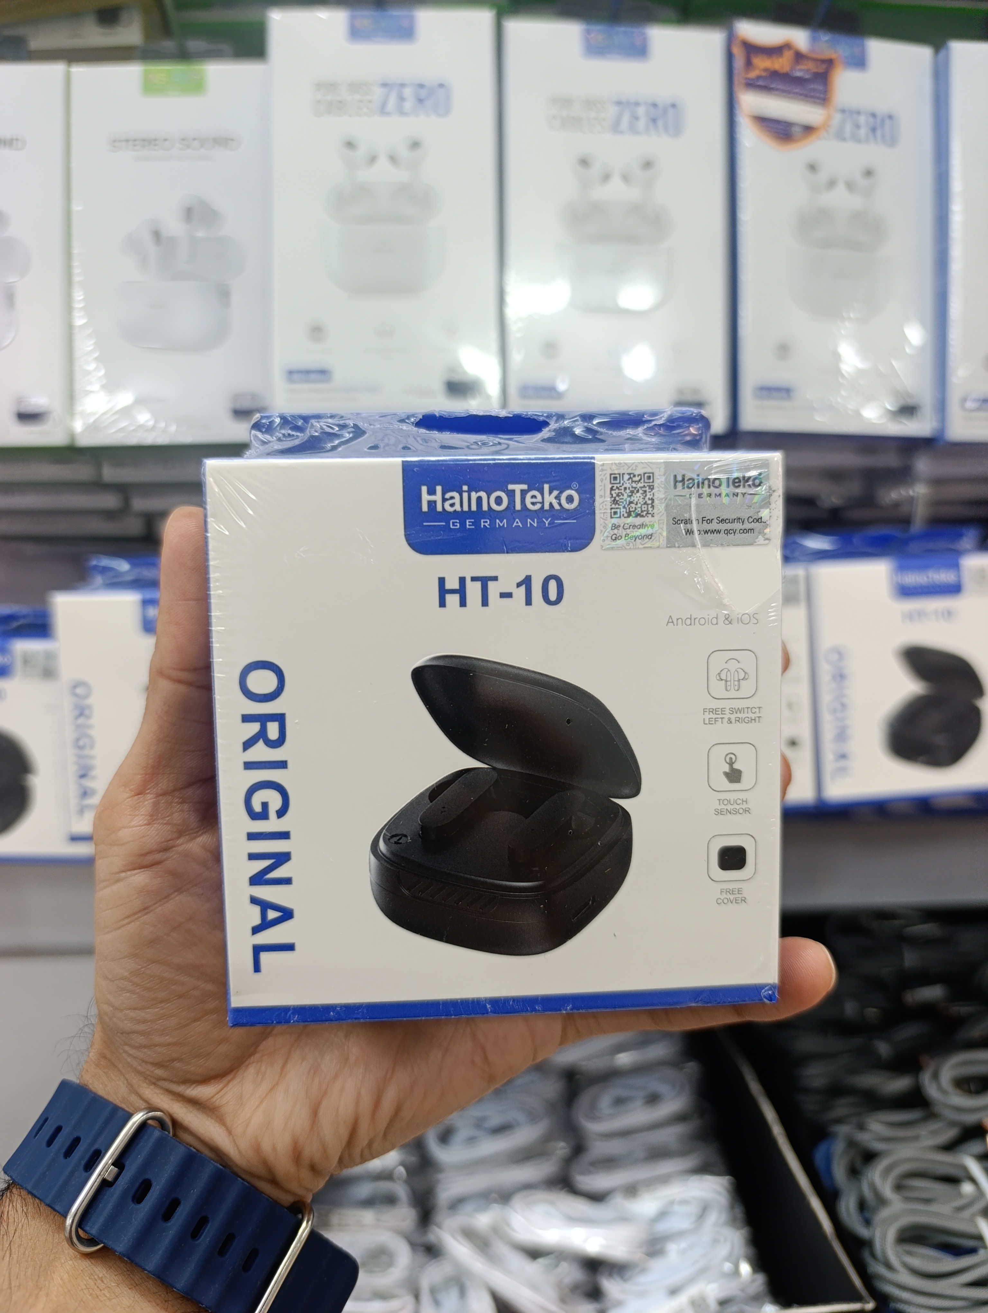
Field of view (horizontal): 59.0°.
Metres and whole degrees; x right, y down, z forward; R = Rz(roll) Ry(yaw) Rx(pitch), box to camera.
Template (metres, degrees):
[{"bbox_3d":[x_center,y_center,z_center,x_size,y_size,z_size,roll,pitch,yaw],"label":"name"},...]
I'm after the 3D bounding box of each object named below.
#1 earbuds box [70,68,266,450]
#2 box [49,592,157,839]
[{"bbox_3d":[-0.152,-0.191,0.435,0.099,0.180,0.040,-1,1,-1],"label":"earbuds box"},{"bbox_3d":[-0.128,0.022,0.384,0.105,0.104,0.040,-1,6,0],"label":"box"}]

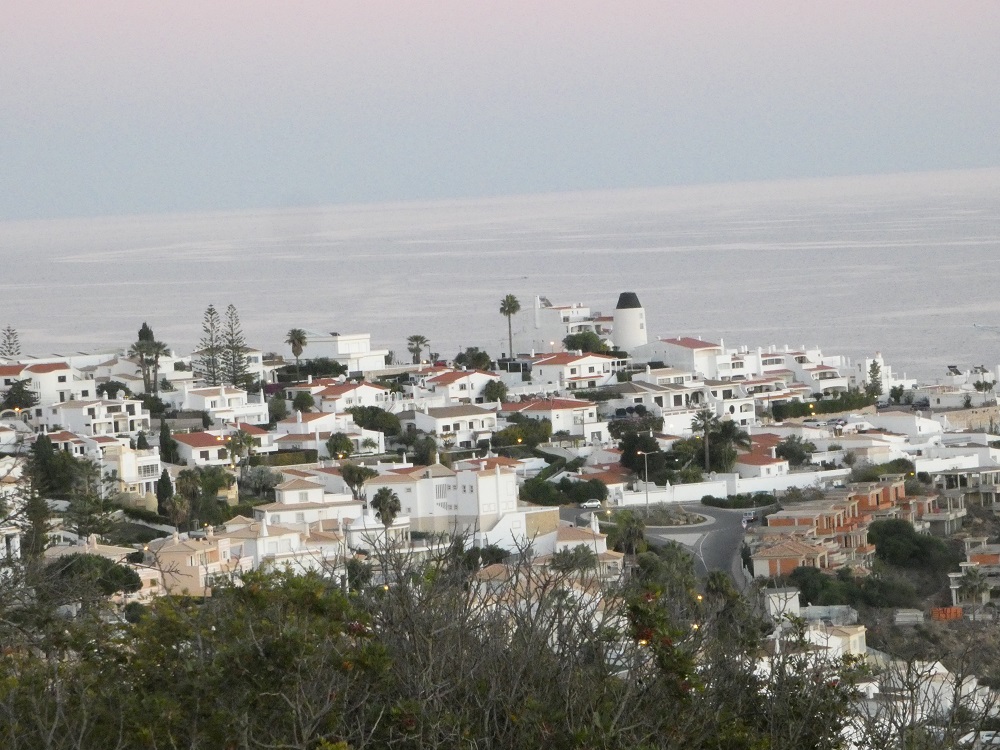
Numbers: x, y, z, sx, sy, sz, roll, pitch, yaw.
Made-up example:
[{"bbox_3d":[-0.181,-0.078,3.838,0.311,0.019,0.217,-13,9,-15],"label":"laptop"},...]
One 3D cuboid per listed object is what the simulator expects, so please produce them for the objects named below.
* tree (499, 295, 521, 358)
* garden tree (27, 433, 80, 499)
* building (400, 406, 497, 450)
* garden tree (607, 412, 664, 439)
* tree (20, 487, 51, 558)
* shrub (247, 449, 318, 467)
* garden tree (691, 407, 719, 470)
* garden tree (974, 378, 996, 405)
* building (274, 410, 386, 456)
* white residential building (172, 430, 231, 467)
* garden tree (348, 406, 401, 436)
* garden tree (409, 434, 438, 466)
[{"bbox_3d":[2.152,-10.437,1175.000,4.300,13.670,4.300,-3,2,0],"label":"tree"},{"bbox_3d":[-79.490,16.110,972.000,9.300,12.000,8.300,-3,2,0],"label":"garden tree"},{"bbox_3d":[-9.291,9.381,985.000,13.800,7.500,11.000,-5,3,-36],"label":"building"},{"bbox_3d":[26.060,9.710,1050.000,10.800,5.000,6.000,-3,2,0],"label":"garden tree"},{"bbox_3d":[-69.187,22.017,815.000,4.700,10.600,4.700,-3,2,0],"label":"tree"},{"bbox_3d":[-39.770,15.160,1003.000,12.600,2.700,2.600,-3,2,0],"label":"shrub"},{"bbox_3d":[36.631,11.554,978.000,5.000,11.700,5.000,-3,2,0],"label":"garden tree"},{"bbox_3d":[100.480,3.410,1130.000,4.400,5.400,4.200,-3,2,0],"label":"garden tree"},{"bbox_3d":[-30.050,10.370,968.000,14.000,7.170,13.500,-1,3,45],"label":"building"},{"bbox_3d":[-51.680,12.700,945.000,8.500,5.410,9.500,-4,2,-22],"label":"white residential building"},{"bbox_3d":[-24.030,8.780,1037.000,10.000,6.300,7.600,-3,2,0],"label":"garden tree"},{"bbox_3d":[-13.391,13.479,962.000,4.760,5.640,4.760,-3,2,0],"label":"garden tree"}]

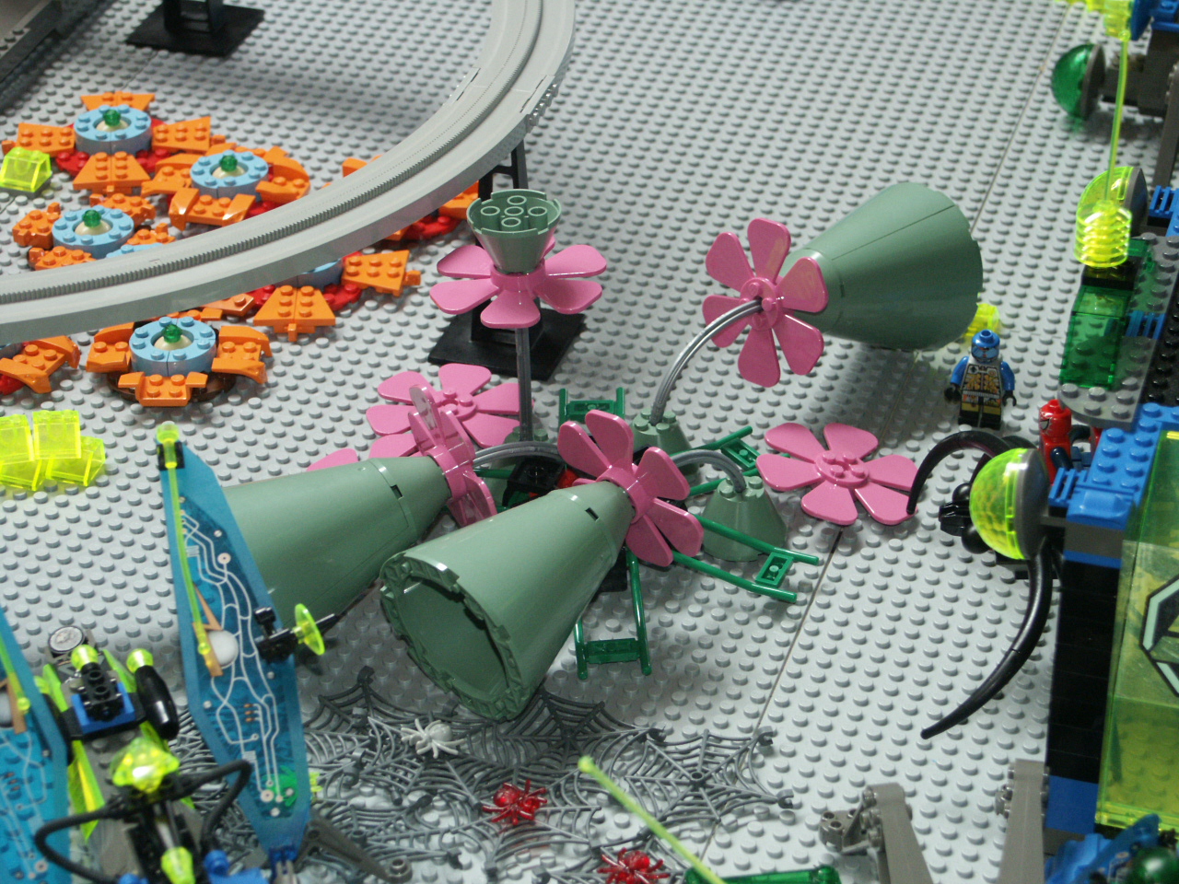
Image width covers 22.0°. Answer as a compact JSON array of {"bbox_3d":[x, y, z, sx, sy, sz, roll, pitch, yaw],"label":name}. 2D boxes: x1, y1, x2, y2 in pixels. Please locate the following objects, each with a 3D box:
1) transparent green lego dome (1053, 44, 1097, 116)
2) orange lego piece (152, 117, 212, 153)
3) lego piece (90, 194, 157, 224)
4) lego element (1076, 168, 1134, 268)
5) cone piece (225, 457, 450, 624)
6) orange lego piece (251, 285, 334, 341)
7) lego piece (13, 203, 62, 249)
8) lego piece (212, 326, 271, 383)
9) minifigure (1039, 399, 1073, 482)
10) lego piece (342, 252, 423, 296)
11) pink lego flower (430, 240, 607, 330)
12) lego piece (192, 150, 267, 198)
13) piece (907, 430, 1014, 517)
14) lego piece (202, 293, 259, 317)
[{"bbox_3d":[0.208,-0.157,1.311,0.015,0.031,0.031,9,34,15],"label":"transparent green lego dome"},{"bbox_3d":[-0.175,-0.132,1.304,0.024,0.005,0.032,-3,33,-4],"label":"orange lego piece"},{"bbox_3d":[-0.192,-0.094,1.246,0.026,0.008,0.017,12,35,20],"label":"lego piece"},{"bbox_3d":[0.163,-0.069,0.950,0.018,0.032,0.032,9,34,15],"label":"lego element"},{"bbox_3d":[-0.081,0.029,0.981,0.077,0.064,0.064,-27,40,-20],"label":"cone piece"},{"bbox_3d":[-0.114,-0.051,1.181,0.032,0.008,0.026,-1,33,0],"label":"orange lego piece"},{"bbox_3d":[-0.224,-0.087,1.237,0.017,0.008,0.022,12,35,19],"label":"lego piece"},{"bbox_3d":[-0.131,-0.032,1.146,0.020,0.010,0.032,-1,33,0],"label":"lego piece"},{"bbox_3d":[0.152,0.005,0.975,0.014,0.040,0.024,-10,31,9],"label":"minifigure"},{"bbox_3d":[-0.081,-0.066,1.189,0.030,0.007,0.032,0,33,1],"label":"lego piece"},{"bbox_3d":[-0.024,-0.056,1.027,0.060,0.011,0.060,-1,33,0],"label":"pink lego flower"},{"bbox_3d":[-0.149,-0.110,1.258,0.032,0.011,0.032,-1,33,0],"label":"lego piece"},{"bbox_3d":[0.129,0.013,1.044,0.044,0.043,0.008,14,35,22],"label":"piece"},{"bbox_3d":[-0.143,-0.056,1.180,0.025,0.005,0.018,9,34,15],"label":"lego piece"}]

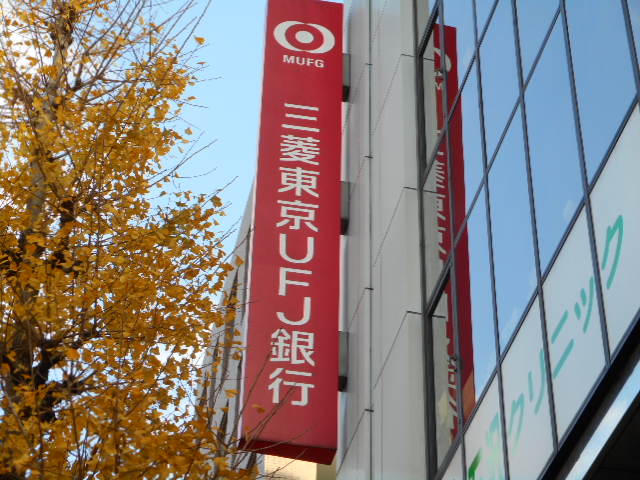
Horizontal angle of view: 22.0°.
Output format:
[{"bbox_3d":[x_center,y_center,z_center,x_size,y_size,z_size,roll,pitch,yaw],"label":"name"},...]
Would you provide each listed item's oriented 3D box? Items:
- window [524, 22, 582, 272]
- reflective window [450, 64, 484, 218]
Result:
[{"bbox_3d":[1.800,-0.762,12.562,0.080,2.041,0.912,10,-44,-9],"label":"window"},{"bbox_3d":[1.381,-0.858,15.217,0.080,1.551,0.896,10,-44,-9],"label":"reflective window"}]

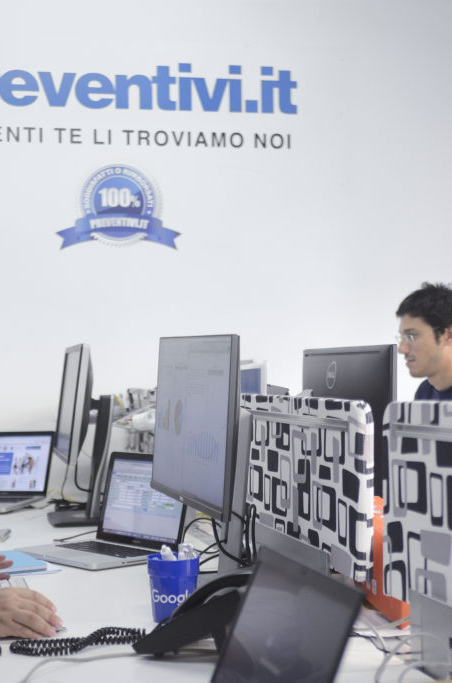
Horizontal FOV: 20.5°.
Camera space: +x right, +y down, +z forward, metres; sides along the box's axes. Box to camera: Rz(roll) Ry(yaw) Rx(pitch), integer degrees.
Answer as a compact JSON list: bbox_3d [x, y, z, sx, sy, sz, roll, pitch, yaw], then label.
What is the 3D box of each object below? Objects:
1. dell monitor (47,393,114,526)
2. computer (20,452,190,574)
[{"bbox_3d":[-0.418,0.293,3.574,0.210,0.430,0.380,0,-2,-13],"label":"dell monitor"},{"bbox_3d":[-0.268,0.372,2.798,0.272,0.225,0.325,0,-2,-40],"label":"computer"}]

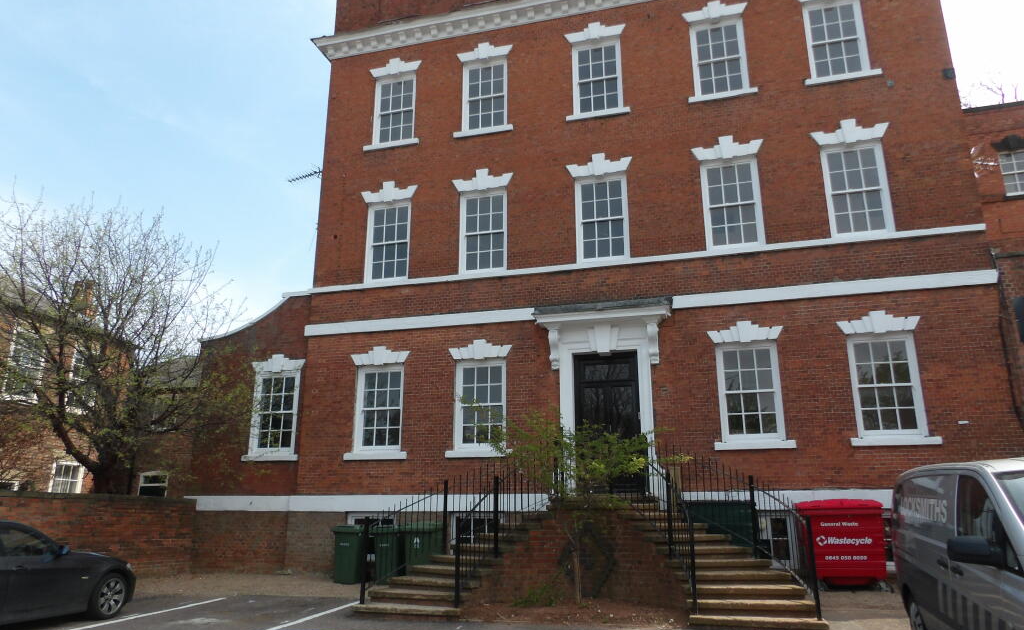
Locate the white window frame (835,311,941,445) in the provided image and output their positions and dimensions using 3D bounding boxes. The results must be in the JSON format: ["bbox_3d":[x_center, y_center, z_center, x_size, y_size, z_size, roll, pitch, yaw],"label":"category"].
[{"bbox_3d":[7.443,1.220,14.088,1.583,2.693,0.200,-4,-16,15],"label":"white window frame"}]

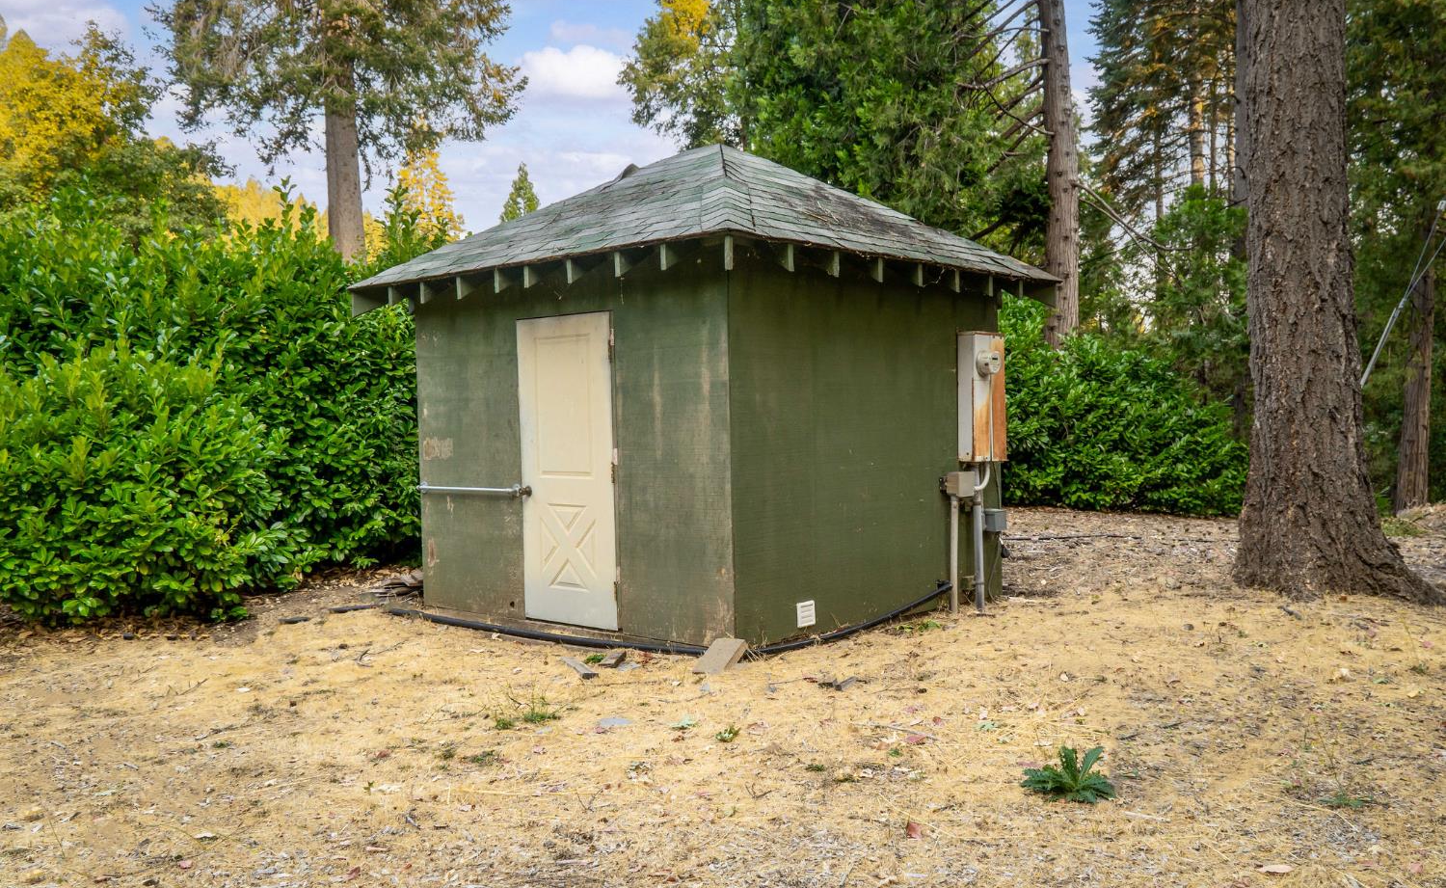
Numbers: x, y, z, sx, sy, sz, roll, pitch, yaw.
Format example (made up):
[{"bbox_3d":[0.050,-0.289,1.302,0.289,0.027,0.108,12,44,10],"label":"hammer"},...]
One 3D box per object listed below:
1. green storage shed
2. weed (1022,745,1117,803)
[{"bbox_3d":[-0.030,-0.581,8.512,3.800,3.540,4.110,0,2,41],"label":"green storage shed"},{"bbox_3d":[1.235,1.173,3.860,0.340,0.155,0.300,-1,1,18],"label":"weed"}]

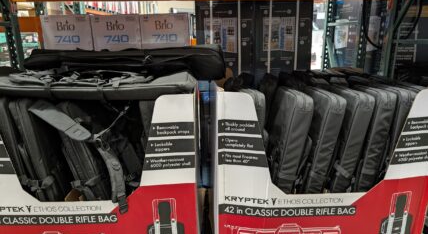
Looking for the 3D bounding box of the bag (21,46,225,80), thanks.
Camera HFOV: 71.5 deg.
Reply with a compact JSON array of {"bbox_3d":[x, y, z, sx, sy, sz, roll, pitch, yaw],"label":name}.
[{"bbox_3d":[-0.468,-0.320,1.695,1.060,0.145,0.280,0,15,3],"label":"bag"}]

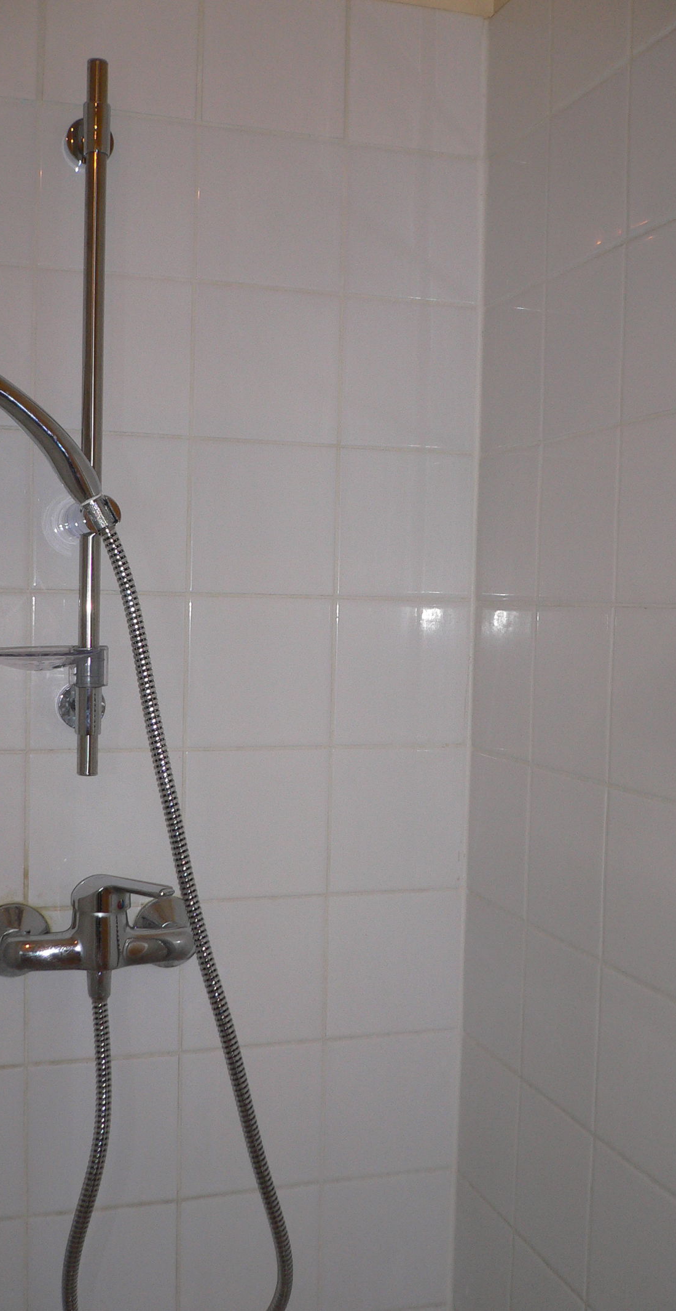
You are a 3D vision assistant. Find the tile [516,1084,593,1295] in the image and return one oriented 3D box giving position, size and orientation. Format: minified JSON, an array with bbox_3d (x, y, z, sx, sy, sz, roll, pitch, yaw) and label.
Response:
[{"bbox_3d":[0.203,0.487,1.223,0.010,0.150,0.145,0,3,-19],"label":"tile"}]

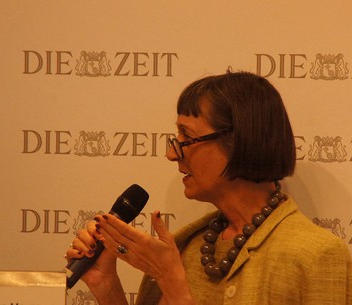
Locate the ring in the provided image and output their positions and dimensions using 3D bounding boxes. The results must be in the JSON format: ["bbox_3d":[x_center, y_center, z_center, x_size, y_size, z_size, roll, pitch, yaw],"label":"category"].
[{"bbox_3d":[-0.096,0.176,6.930,0.018,0.021,0.024,30,-7,-6],"label":"ring"}]

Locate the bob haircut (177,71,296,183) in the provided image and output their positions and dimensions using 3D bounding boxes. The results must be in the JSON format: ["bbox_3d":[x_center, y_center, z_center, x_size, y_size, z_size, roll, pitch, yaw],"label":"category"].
[{"bbox_3d":[0.111,-0.044,7.100,0.213,0.207,0.188,-7,2,-15],"label":"bob haircut"}]

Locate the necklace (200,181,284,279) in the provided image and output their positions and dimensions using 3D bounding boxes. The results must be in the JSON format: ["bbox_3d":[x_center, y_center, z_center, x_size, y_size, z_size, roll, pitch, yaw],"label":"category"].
[{"bbox_3d":[0.123,0.143,7.080,0.150,0.182,0.165,2,1,44],"label":"necklace"}]

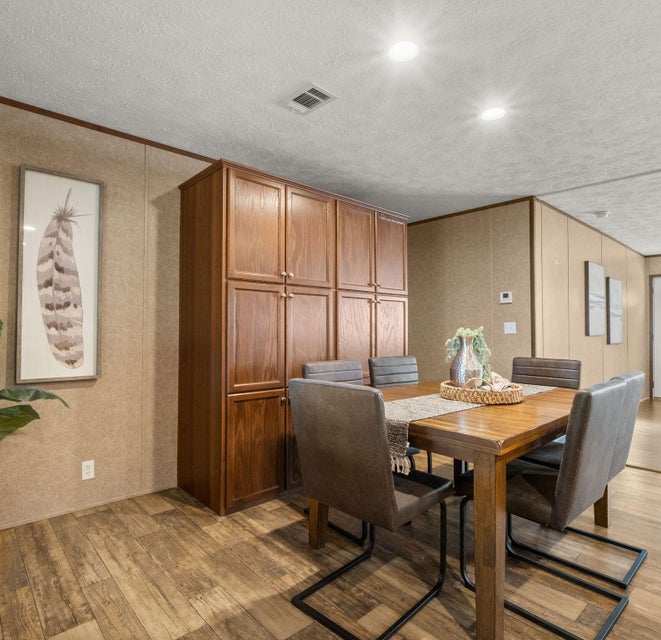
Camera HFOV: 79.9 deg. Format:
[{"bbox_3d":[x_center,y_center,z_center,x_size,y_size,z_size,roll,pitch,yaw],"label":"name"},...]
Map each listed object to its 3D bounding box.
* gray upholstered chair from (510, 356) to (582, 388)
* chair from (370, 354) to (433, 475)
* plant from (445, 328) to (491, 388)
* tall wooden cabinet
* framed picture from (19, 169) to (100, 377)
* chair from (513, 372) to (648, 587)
[{"bbox_3d":[1.382,0.747,2.717,0.568,0.922,0.476,1,-1,-43],"label":"gray upholstered chair"},{"bbox_3d":[0.673,0.747,2.900,0.481,0.922,0.568,1,-1,-43],"label":"chair"},{"bbox_3d":[0.760,0.214,2.229,0.261,0.348,0.226,0,-1,19],"label":"plant"},{"bbox_3d":[-0.168,0.107,3.302,1.937,2.210,0.592,1,-1,-43],"label":"tall wooden cabinet"},{"bbox_3d":[-1.617,-0.260,2.387,0.412,1.259,0.033,1,-1,-40],"label":"framed picture"},{"bbox_3d":[1.288,0.736,2.092,0.464,0.922,0.568,1,-1,-43],"label":"chair"}]

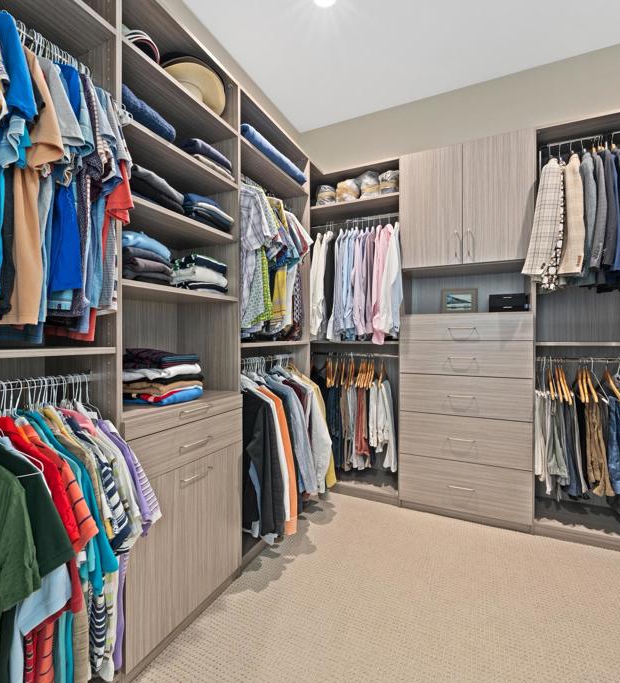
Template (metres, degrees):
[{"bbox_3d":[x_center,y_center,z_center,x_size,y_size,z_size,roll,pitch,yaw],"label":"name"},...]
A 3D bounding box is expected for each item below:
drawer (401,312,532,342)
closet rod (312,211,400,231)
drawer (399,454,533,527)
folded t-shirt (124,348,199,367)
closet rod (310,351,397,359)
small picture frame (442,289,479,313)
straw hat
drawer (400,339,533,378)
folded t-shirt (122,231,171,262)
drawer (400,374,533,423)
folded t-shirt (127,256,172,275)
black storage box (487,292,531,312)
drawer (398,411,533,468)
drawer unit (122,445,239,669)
[{"bbox_3d":[1.032,-0.088,2.312,0.761,0.167,0.360,0,0,25],"label":"drawer"},{"bbox_3d":[0.316,-0.955,2.752,0.860,0.030,0.022,0,0,25],"label":"closet rod"},{"bbox_3d":[1.054,0.945,2.361,0.775,0.328,0.370,0,0,25],"label":"drawer"},{"bbox_3d":[-0.648,0.066,1.475,0.260,0.070,0.225,0,0,25],"label":"folded t-shirt"},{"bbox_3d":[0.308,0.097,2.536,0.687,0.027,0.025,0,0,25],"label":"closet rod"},{"bbox_3d":[1.026,-0.265,2.337,0.226,0.181,0.035,0,-6,25],"label":"small picture frame"},{"bbox_3d":[-0.554,-1.101,1.527,0.330,0.120,0.320,-32,-18,18],"label":"straw hat"},{"bbox_3d":[1.032,0.106,2.312,0.761,0.221,0.360,0,0,25],"label":"drawer"},{"bbox_3d":[-0.709,-0.361,1.335,0.270,0.058,0.200,0,0,25],"label":"folded t-shirt"},{"bbox_3d":[1.032,0.344,2.312,0.761,0.254,0.360,0,0,25],"label":"drawer"},{"bbox_3d":[-0.671,-0.265,1.262,0.260,0.045,0.205,0,0,25],"label":"folded t-shirt"},{"bbox_3d":[1.289,-0.241,2.238,0.210,0.108,0.170,0,0,25],"label":"black storage box"},{"bbox_3d":[1.032,0.615,2.312,0.761,0.290,0.360,0,0,25],"label":"drawer"},{"bbox_3d":[-0.618,0.761,1.425,0.360,0.585,0.612,0,0,25],"label":"drawer unit"}]

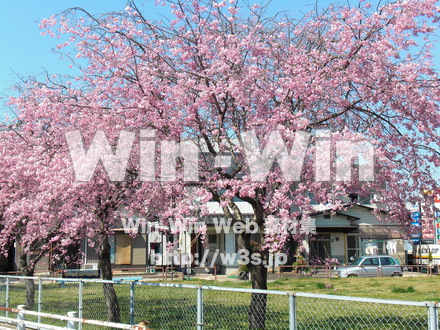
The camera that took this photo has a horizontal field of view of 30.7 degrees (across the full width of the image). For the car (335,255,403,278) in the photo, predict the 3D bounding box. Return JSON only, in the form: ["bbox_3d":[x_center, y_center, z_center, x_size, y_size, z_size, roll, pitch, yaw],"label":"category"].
[{"bbox_3d":[7.834,5.506,42.213,3.360,1.430,1.430,0,-7,-2],"label":"car"}]

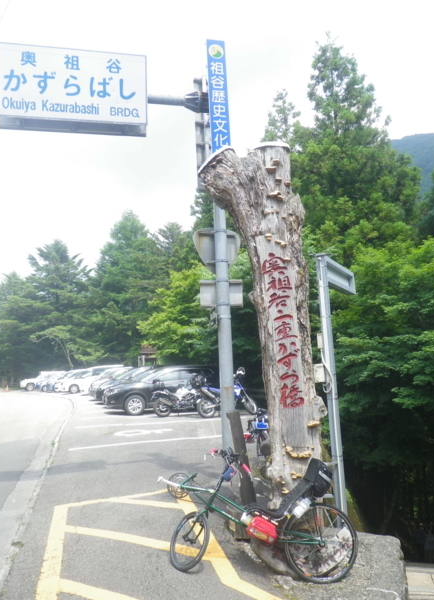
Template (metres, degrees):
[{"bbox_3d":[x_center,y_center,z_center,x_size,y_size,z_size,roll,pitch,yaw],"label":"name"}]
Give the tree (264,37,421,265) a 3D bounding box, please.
[{"bbox_3d":[6.477,-4.290,22.678,7.000,17.435,7.000,-4,-7,0],"label":"tree"}]

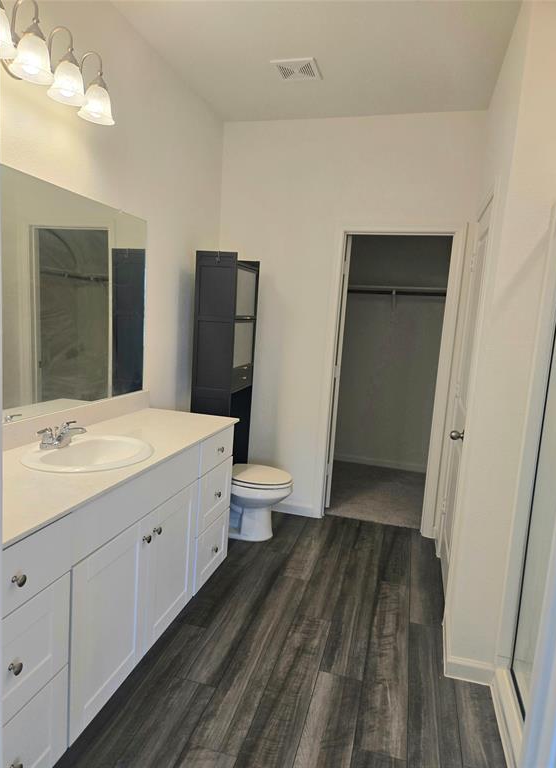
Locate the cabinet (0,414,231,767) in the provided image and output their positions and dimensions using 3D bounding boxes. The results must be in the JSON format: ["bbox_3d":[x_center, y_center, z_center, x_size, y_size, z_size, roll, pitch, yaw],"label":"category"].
[{"bbox_3d":[-0.743,0.693,2.047,0.557,0.855,1.770,6,8,15],"label":"cabinet"}]

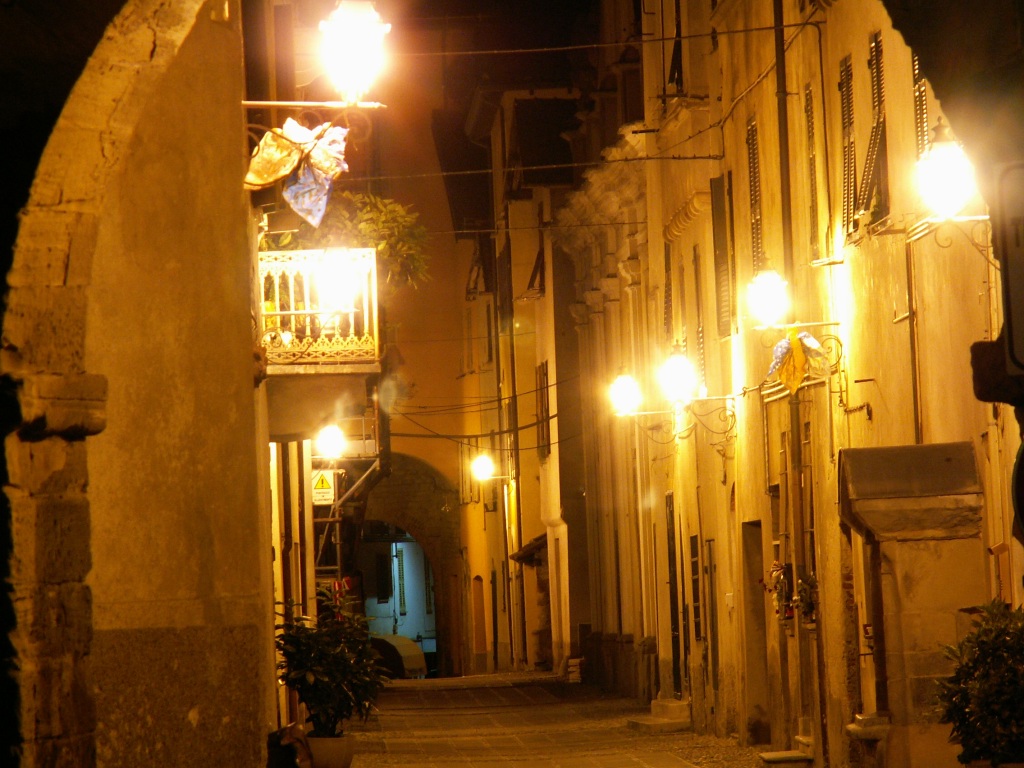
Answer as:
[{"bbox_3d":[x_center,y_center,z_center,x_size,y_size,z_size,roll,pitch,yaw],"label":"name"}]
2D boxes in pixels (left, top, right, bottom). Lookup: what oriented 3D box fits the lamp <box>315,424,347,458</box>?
[{"bbox_3d":[-3.000,0.956,117.000,0.440,0.620,0.440,-2,-2,-2],"label":"lamp"}]

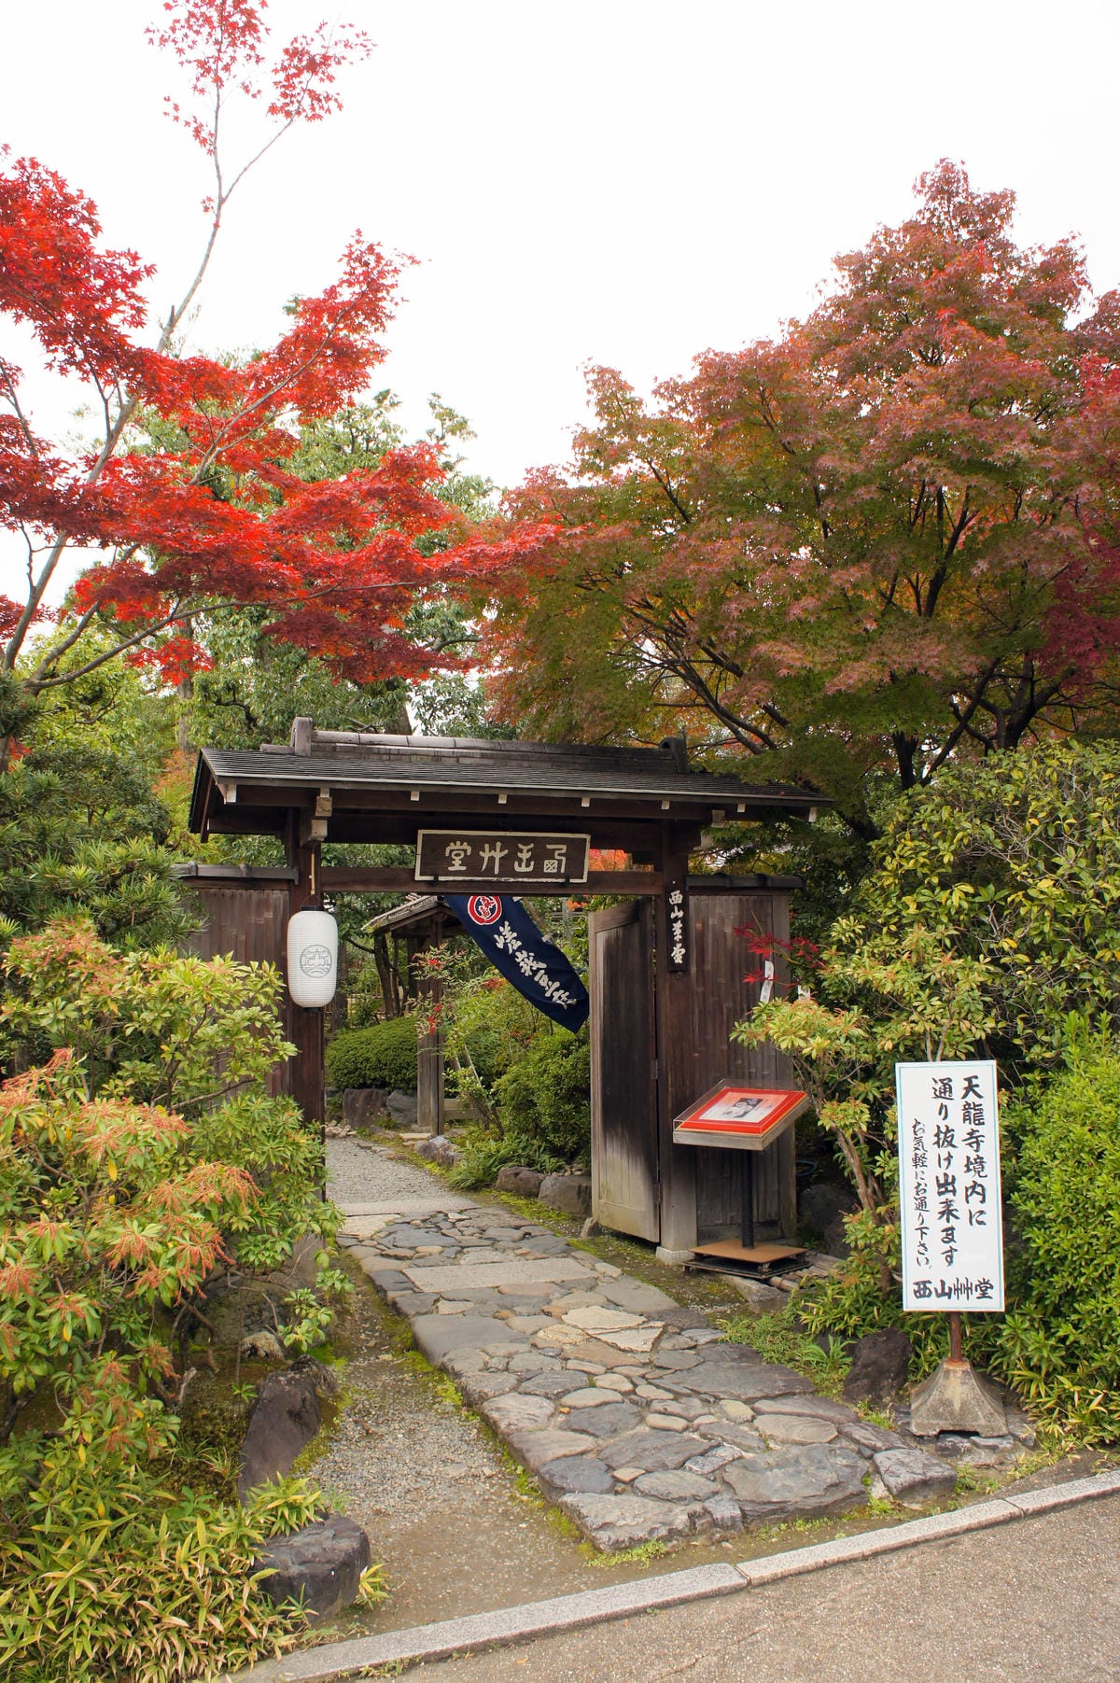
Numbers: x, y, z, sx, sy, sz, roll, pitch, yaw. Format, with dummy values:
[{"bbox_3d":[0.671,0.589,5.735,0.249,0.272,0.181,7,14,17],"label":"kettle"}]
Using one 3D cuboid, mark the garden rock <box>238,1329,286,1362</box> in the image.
[{"bbox_3d":[-1.157,1.960,4.907,0.175,0.120,0.150,-1,-5,0],"label":"garden rock"}]

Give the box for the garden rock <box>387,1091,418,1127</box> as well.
[{"bbox_3d":[-1.449,2.543,12.026,0.380,0.320,0.280,-1,-5,0],"label":"garden rock"}]

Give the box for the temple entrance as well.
[{"bbox_3d":[-0.194,0.807,6.555,3.440,2.830,1.520,1,-5,-23],"label":"temple entrance"}]

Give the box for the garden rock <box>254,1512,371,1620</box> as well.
[{"bbox_3d":[-0.669,1.902,3.339,0.300,0.150,0.270,1,-5,-20],"label":"garden rock"}]

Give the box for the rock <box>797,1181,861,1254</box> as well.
[{"bbox_3d":[1.482,2.075,6.976,0.320,0.380,0.300,-1,-5,0],"label":"rock"}]

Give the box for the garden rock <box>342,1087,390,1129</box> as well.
[{"bbox_3d":[-1.832,2.509,11.897,0.440,0.370,0.300,-1,-5,0],"label":"garden rock"}]

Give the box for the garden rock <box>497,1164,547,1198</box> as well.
[{"bbox_3d":[-0.263,2.310,8.597,0.330,0.200,0.240,-2,-5,15],"label":"garden rock"}]

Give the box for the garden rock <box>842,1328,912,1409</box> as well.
[{"bbox_3d":[1.170,1.950,4.673,0.230,0.260,0.210,-1,-5,0],"label":"garden rock"}]

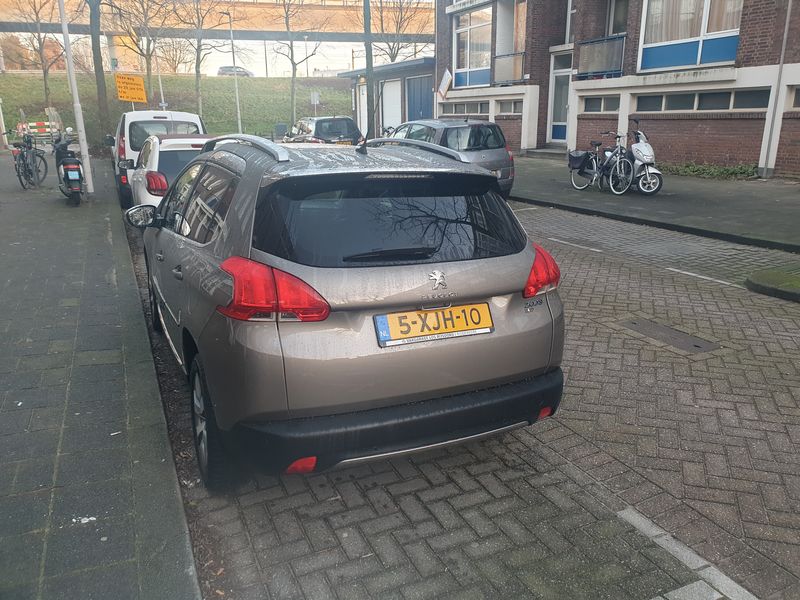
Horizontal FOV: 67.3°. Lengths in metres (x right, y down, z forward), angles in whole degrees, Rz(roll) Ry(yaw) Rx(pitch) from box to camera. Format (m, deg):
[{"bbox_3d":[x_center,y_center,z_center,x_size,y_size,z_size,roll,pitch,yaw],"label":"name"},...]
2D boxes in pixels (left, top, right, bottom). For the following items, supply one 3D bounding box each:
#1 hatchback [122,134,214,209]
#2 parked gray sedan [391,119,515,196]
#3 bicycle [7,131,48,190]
[{"bbox_3d":[-2.930,-1.560,8.400,1.640,1.470,3.600,-8,18,-24],"label":"hatchback"},{"bbox_3d":[0.730,-3.120,13.250,1.810,1.620,4.270,-9,18,-25],"label":"parked gray sedan"},{"bbox_3d":[-7.067,-2.647,11.400,0.600,1.120,1.750,-9,18,-27],"label":"bicycle"}]

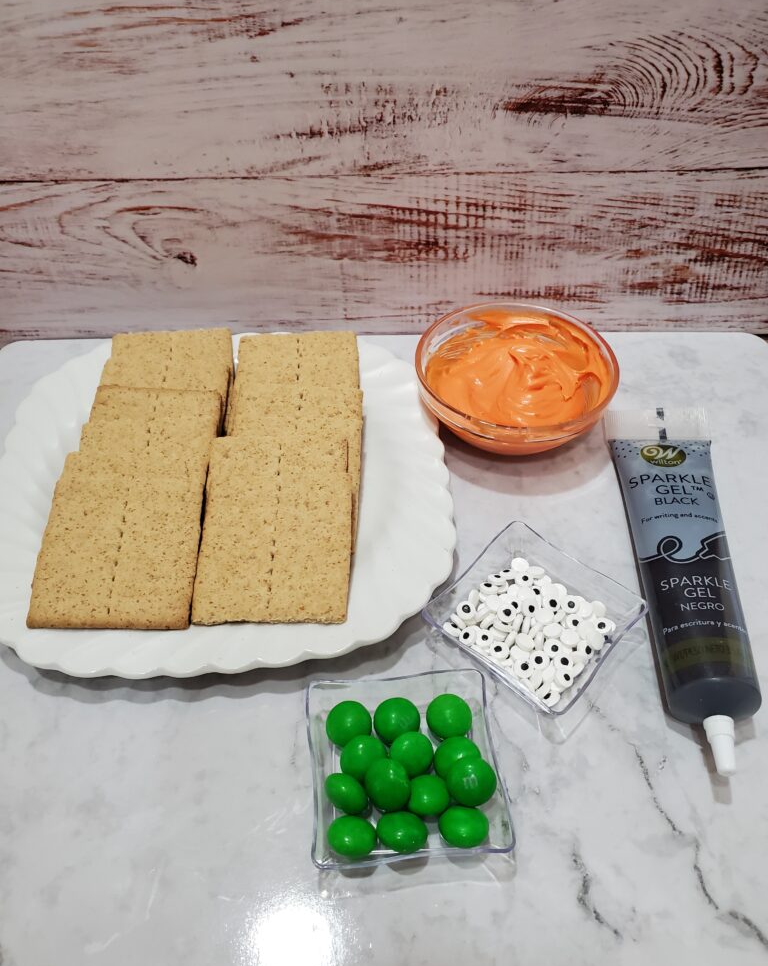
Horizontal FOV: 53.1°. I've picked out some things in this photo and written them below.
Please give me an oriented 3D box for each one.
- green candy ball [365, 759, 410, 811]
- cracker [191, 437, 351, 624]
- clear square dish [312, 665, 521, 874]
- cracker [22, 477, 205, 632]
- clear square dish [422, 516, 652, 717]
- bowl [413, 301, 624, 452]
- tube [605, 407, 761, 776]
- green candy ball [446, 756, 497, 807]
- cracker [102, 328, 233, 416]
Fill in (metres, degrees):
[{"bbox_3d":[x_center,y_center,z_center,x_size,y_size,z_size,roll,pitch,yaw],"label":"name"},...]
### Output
[{"bbox_3d":[0.001,0.096,0.246,0.015,0.015,0.017,0,49,0],"label":"green candy ball"},{"bbox_3d":[-0.042,0.021,0.301,0.058,0.006,0.071,0,61,-1],"label":"cracker"},{"bbox_3d":[0.007,0.095,0.253,0.060,0.017,0.060,-3,49,-4],"label":"clear square dish"},{"bbox_3d":[-0.099,0.026,0.291,0.058,0.006,0.059,0,64,-1],"label":"cracker"},{"bbox_3d":[0.056,0.052,0.291,0.059,0.017,0.059,35,57,26],"label":"clear square dish"},{"bbox_3d":[0.059,-0.041,0.360,0.092,0.037,0.092,0,49,0],"label":"bowl"},{"bbox_3d":[0.122,0.024,0.306,0.052,0.034,0.183,6,49,4],"label":"tube"},{"bbox_3d":[0.028,0.095,0.246,0.016,0.015,0.016,0,49,0],"label":"green candy ball"},{"bbox_3d":[-0.101,-0.047,0.363,0.058,0.006,0.061,-3,58,-4],"label":"cracker"}]

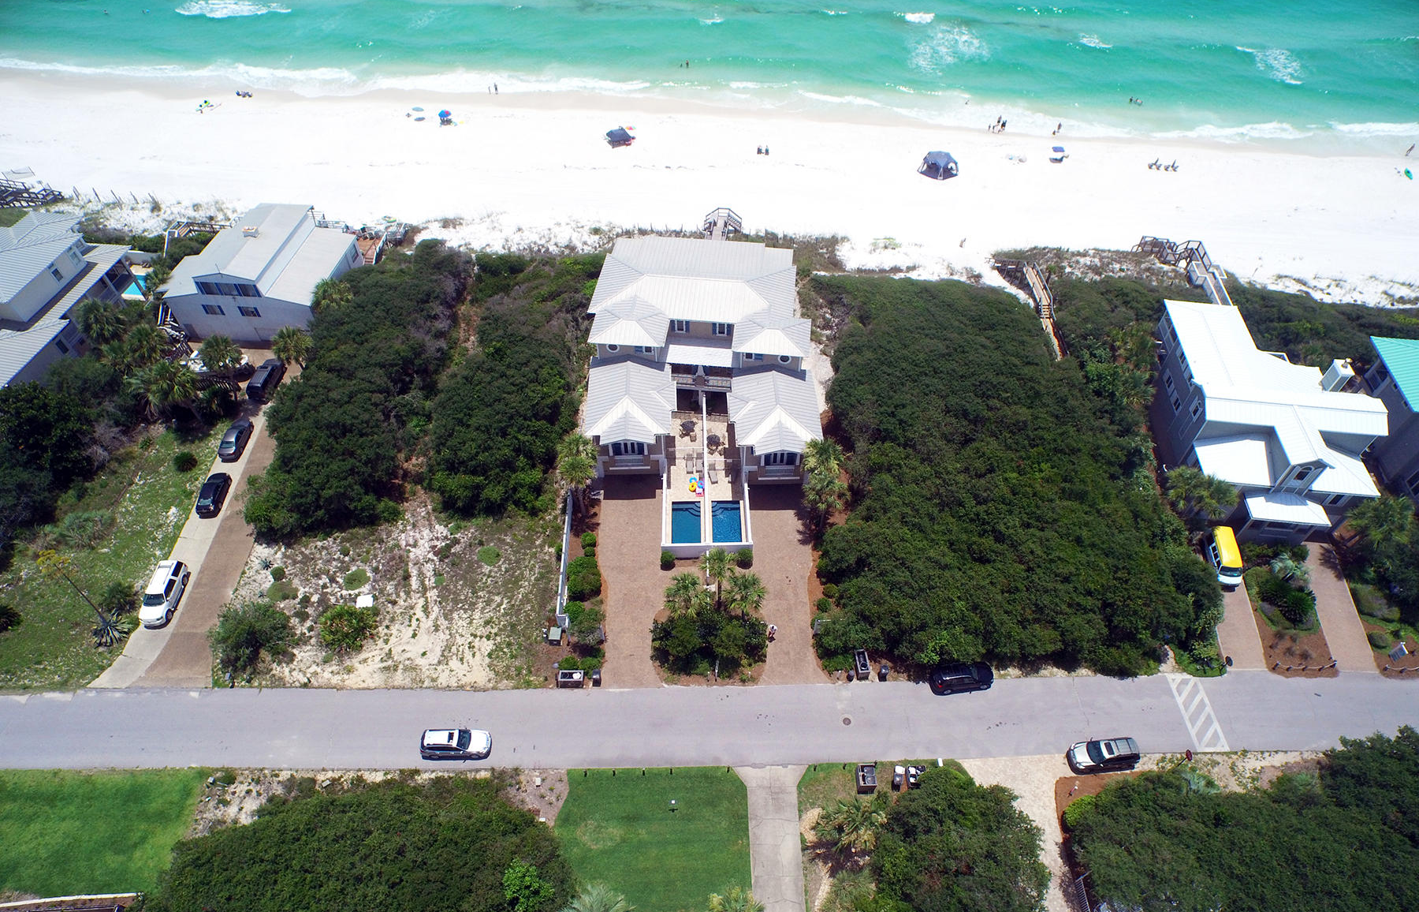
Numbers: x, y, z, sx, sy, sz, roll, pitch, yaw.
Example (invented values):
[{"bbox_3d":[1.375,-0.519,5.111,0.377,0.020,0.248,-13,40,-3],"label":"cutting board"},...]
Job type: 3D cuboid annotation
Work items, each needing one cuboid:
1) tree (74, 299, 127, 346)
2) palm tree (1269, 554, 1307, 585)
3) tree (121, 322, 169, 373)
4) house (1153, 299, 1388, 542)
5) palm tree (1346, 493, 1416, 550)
[{"bbox_3d":[-59.667,-11.796,78.798,4.700,6.800,4.700,-2,49,0],"label":"tree"},{"bbox_3d":[44.576,8.877,60.926,2.900,2.800,2.800,-2,49,0],"label":"palm tree"},{"bbox_3d":[-59.151,-10.982,83.095,4.800,5.700,4.800,1,47,0],"label":"tree"},{"bbox_3d":[46.393,-3.576,67.394,13.600,9.400,21.000,5,49,6],"label":"house"},{"bbox_3d":[50.988,5.740,61.039,4.900,6.400,4.700,-2,49,0],"label":"palm tree"}]

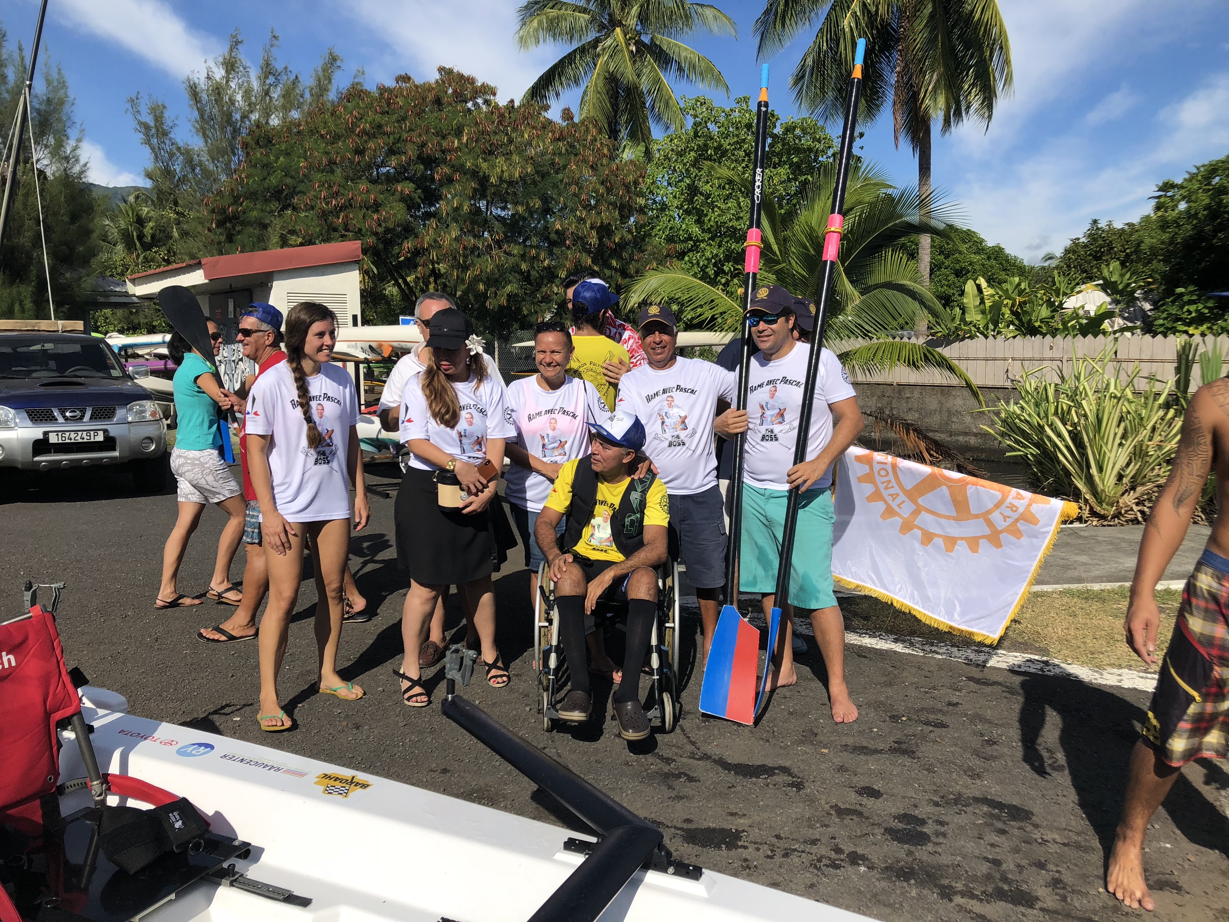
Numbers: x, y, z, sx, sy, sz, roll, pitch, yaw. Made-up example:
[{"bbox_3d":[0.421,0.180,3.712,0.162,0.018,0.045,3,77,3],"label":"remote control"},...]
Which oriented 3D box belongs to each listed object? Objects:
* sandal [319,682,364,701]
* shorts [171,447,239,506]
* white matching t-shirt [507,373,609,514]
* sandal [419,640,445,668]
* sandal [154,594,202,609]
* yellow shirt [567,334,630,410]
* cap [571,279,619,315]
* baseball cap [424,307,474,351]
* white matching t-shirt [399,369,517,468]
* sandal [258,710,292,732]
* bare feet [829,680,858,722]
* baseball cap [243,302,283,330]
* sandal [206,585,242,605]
[{"bbox_3d":[-1.197,0.993,4.384,0.240,0.060,0.088,3,8,29],"label":"sandal"},{"bbox_3d":[-2.374,0.086,5.770,0.375,0.340,0.330,-1,7,-1],"label":"shorts"},{"bbox_3d":[-0.264,-0.087,4.600,0.500,0.650,0.270,-1,7,-4],"label":"white matching t-shirt"},{"bbox_3d":[-0.902,0.925,4.919,0.105,0.110,0.285,0,7,9],"label":"sandal"},{"bbox_3d":[-2.586,0.818,5.896,0.250,0.070,0.090,-3,8,-16],"label":"sandal"},{"bbox_3d":[-0.109,-0.282,5.000,0.520,0.700,0.270,0,7,9],"label":"yellow shirt"},{"bbox_3d":[-0.096,-0.818,4.950,0.175,0.150,0.255,6,10,44],"label":"cap"},{"bbox_3d":[-0.679,-0.534,4.050,0.185,0.155,0.255,0,29,7],"label":"baseball cap"},{"bbox_3d":[-0.682,-0.177,4.320,0.470,0.460,0.280,-5,8,-30],"label":"white matching t-shirt"},{"bbox_3d":[-1.406,1.036,4.081,0.090,0.060,0.240,-5,8,-26],"label":"sandal"},{"bbox_3d":[0.933,0.979,4.074,0.100,0.090,0.255,0,7,5],"label":"bare feet"},{"bbox_3d":[-1.801,-0.731,5.130,0.235,0.140,0.180,21,4,-9],"label":"baseball cap"},{"bbox_3d":[-2.286,0.800,5.889,0.250,0.075,0.090,7,9,11],"label":"sandal"}]

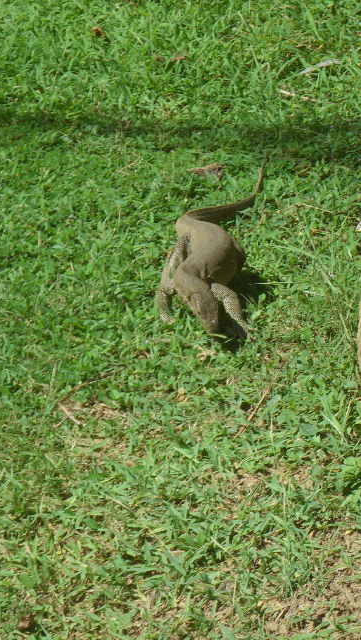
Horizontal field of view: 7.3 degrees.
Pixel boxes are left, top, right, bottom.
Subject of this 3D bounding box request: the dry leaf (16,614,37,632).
[{"bbox_3d":[-0.215,0.426,3.964,0.030,0.018,0.030,0,21,0],"label":"dry leaf"}]

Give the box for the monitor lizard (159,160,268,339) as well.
[{"bbox_3d":[0.067,-0.206,5.435,0.174,0.150,1.007,1,21,4],"label":"monitor lizard"}]

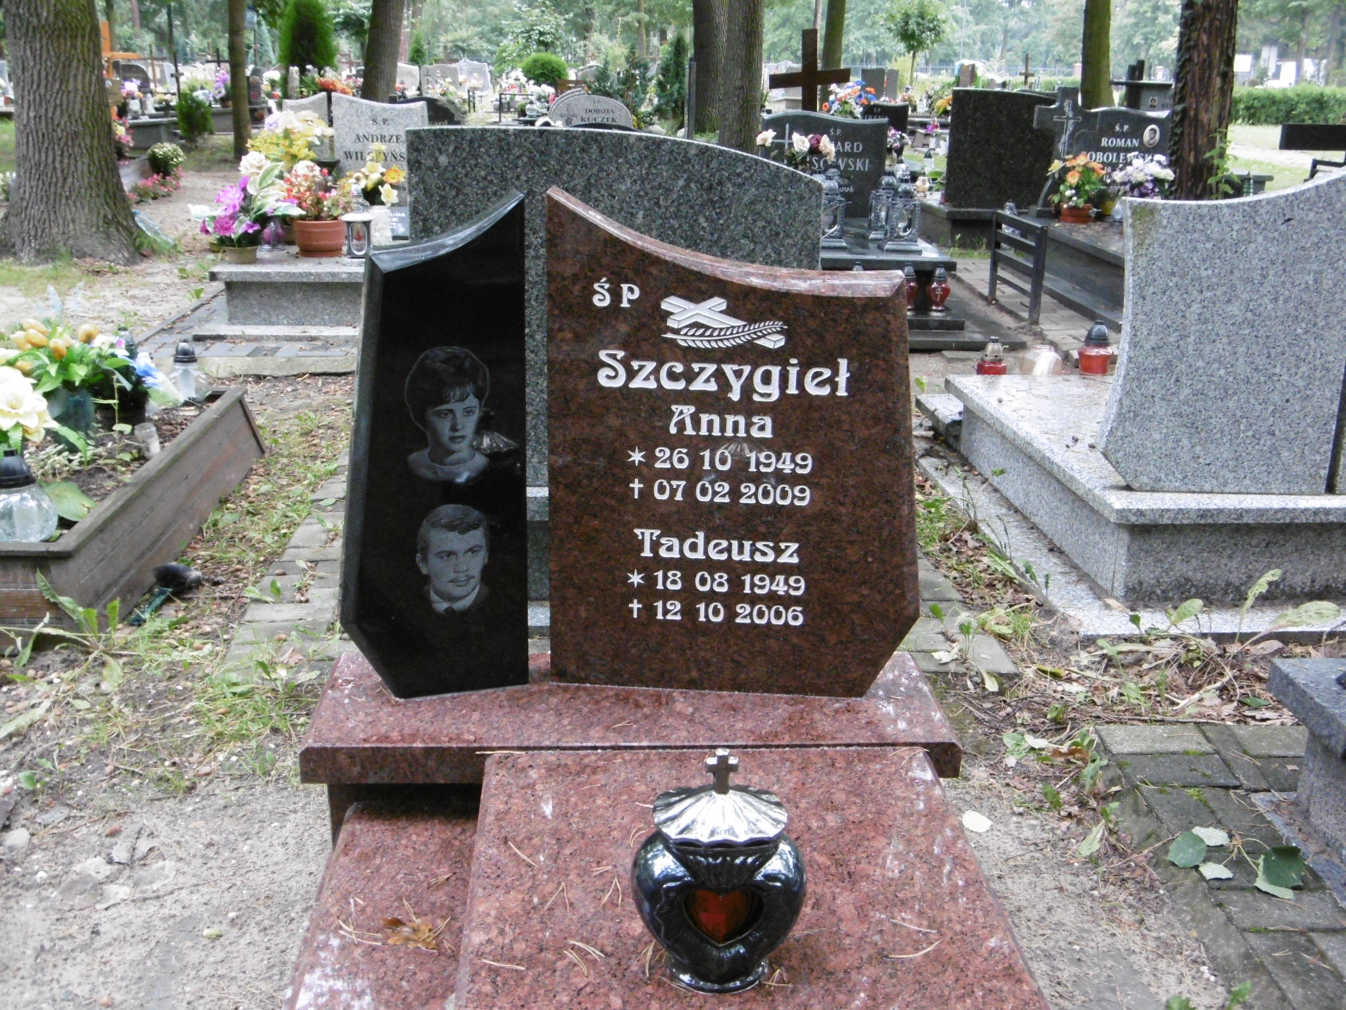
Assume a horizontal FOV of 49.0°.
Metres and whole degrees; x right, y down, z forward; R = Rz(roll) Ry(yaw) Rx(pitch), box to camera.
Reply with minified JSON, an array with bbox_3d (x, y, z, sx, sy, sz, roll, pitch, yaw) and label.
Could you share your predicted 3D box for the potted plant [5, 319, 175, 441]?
[{"bbox_3d":[-1.732,-0.377,4.380,0.474,0.348,0.380,0,17,-4],"label":"potted plant"}]

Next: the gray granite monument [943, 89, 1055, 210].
[{"bbox_3d":[2.412,-2.572,10.700,0.805,0.835,0.090,0,17,-4],"label":"gray granite monument"}]

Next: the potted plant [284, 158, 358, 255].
[{"bbox_3d":[-1.622,-1.363,6.805,0.325,0.425,0.320,0,17,-4],"label":"potted plant"}]

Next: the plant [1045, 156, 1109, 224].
[{"bbox_3d":[2.588,-2.020,9.450,0.387,0.429,0.370,0,17,-4],"label":"plant"}]

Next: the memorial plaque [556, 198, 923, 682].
[{"bbox_3d":[0.100,-0.085,2.225,0.567,0.753,0.090,2,17,3],"label":"memorial plaque"}]

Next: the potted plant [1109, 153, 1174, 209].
[{"bbox_3d":[2.988,-2.039,9.423,0.374,0.403,0.340,0,17,-2],"label":"potted plant"}]

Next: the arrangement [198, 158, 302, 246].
[{"bbox_3d":[-1.864,-1.320,6.507,0.427,0.394,0.340,0,17,-4],"label":"arrangement"}]

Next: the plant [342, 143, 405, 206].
[{"bbox_3d":[-1.474,-1.619,7.279,0.285,0.302,0.240,0,17,-4],"label":"plant"}]

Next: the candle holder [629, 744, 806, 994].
[{"bbox_3d":[0.059,0.422,1.743,0.205,0.293,0.185,2,17,2],"label":"candle holder"}]

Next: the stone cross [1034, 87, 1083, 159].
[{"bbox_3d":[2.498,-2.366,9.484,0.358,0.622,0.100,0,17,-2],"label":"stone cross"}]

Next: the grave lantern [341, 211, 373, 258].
[{"bbox_3d":[-1.486,-1.271,6.950,0.148,0.215,0.145,0,17,-4],"label":"grave lantern"}]

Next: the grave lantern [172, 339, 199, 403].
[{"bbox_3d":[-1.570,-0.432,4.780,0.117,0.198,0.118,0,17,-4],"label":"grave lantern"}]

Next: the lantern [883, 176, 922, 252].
[{"bbox_3d":[1.160,-1.471,7.480,0.185,0.377,0.185,0,17,-4],"label":"lantern"}]

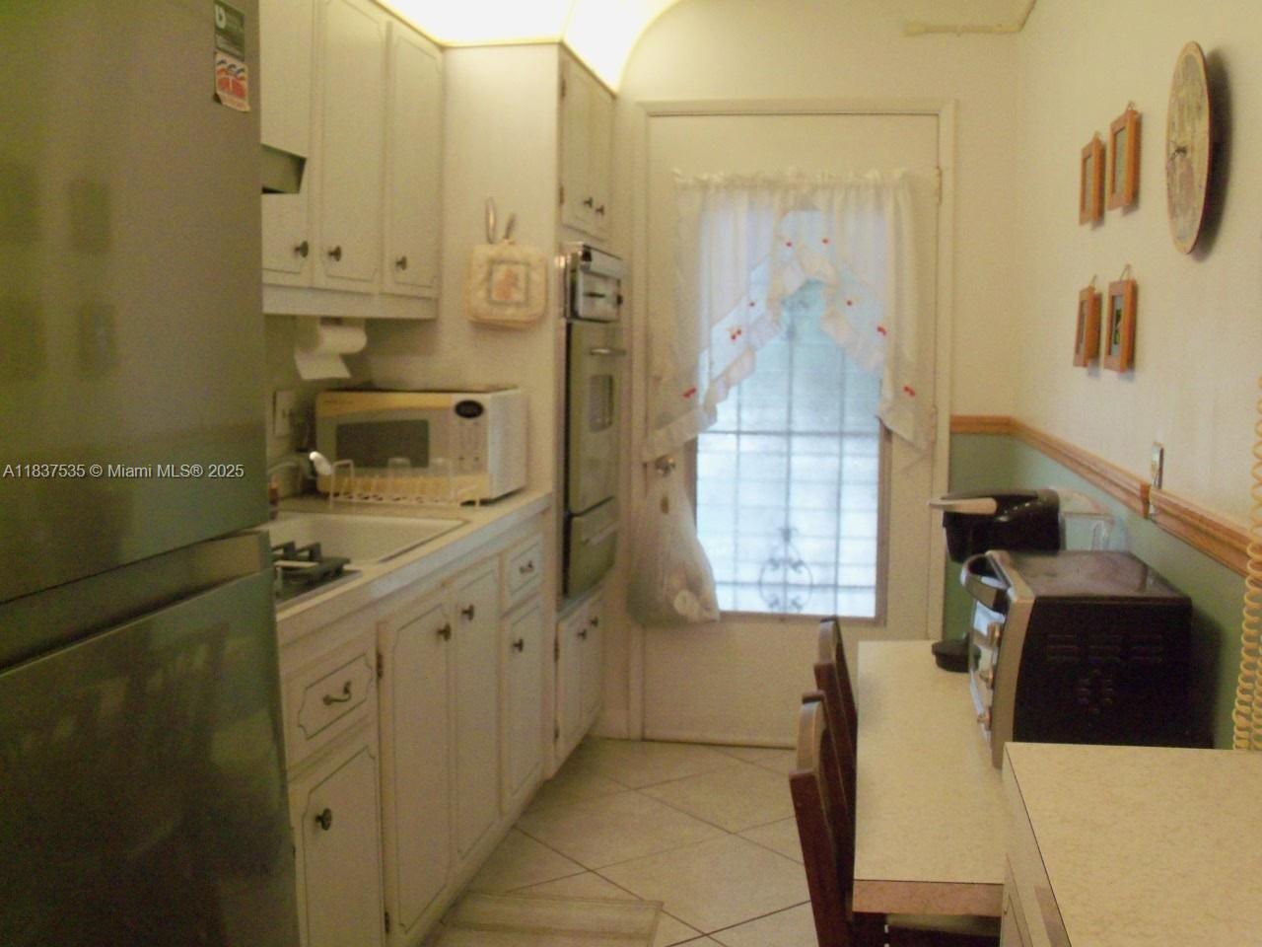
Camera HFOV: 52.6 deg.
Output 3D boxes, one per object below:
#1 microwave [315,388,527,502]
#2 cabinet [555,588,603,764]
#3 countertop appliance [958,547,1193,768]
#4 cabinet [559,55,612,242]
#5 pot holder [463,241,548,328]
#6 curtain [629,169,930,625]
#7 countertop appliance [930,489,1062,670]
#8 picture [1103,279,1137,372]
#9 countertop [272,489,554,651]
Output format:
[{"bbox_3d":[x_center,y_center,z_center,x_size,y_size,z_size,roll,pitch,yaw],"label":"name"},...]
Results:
[{"bbox_3d":[-0.547,-0.083,3.368,0.465,0.275,0.340,2,6,11],"label":"microwave"},{"bbox_3d":[-0.439,0.581,3.947,0.605,0.450,0.695,2,6,11],"label":"cabinet"},{"bbox_3d":[0.626,0.262,1.860,0.265,0.244,0.380,2,6,11],"label":"countertop appliance"},{"bbox_3d":[-0.420,-0.947,3.803,0.605,0.470,0.715,2,6,11],"label":"cabinet"},{"bbox_3d":[-0.341,-0.505,3.433,0.219,0.217,0.045,2,6,11],"label":"pot holder"},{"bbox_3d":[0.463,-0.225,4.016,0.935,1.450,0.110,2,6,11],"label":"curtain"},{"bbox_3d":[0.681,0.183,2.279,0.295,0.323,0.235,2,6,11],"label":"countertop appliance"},{"bbox_3d":[0.870,-0.262,2.275,0.020,0.156,0.188,2,6,11],"label":"picture"},{"bbox_3d":[-0.680,0.149,2.654,0.640,0.045,1.810,2,6,11],"label":"countertop"}]

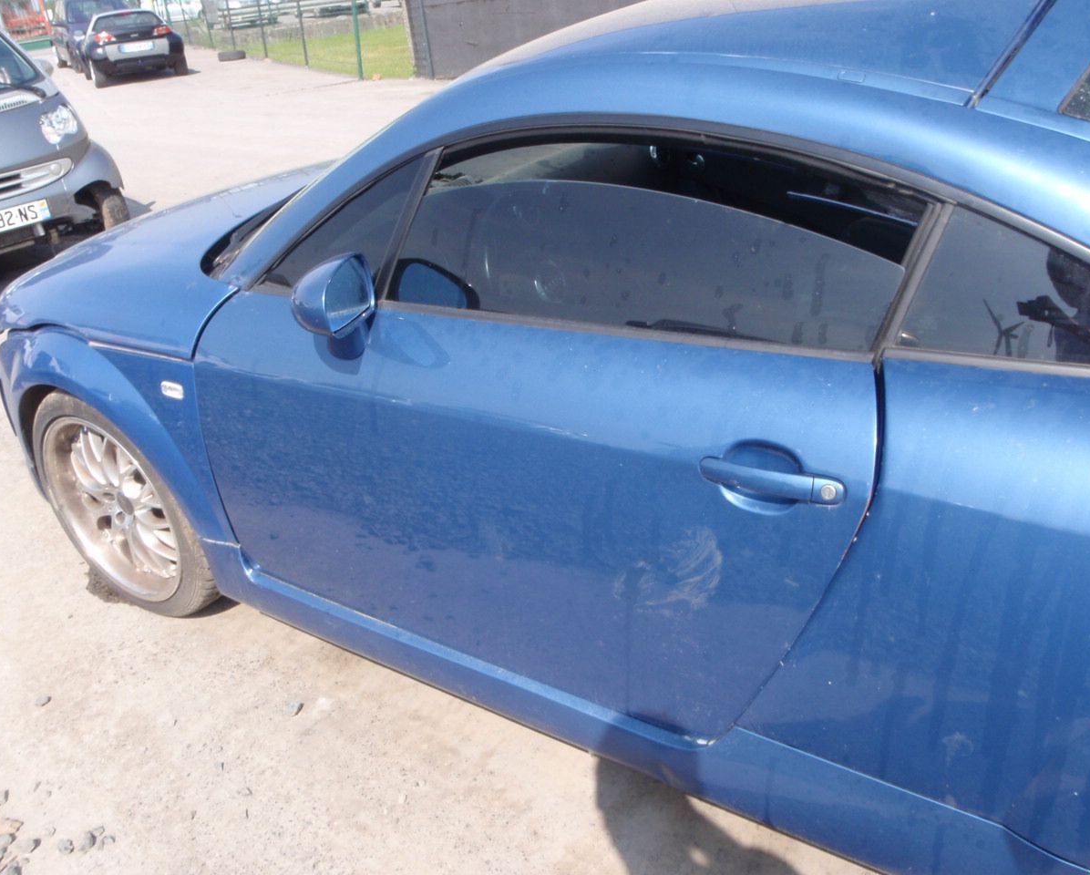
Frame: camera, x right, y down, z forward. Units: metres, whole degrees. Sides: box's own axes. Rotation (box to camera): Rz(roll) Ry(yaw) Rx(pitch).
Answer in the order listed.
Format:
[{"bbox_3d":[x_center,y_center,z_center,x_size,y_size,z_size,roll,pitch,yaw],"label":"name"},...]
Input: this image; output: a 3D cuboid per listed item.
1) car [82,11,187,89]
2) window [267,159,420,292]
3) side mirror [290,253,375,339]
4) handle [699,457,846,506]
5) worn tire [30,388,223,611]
[{"bbox_3d":[-7.739,-7.295,17.528,1.615,1.192,3.427,-16,29,-22],"label":"car"},{"bbox_3d":[-0.381,-0.388,1.723,0.350,0.270,0.030,14,5,34],"label":"window"},{"bbox_3d":[-0.366,-0.242,1.604,0.130,0.135,0.165,13,31,31],"label":"side mirror"},{"bbox_3d":[0.296,0.058,1.241,0.200,0.042,0.043,13,31,31],"label":"handle"},{"bbox_3d":[-0.979,0.136,2.349,0.635,0.635,0.225,13,31,31],"label":"worn tire"}]

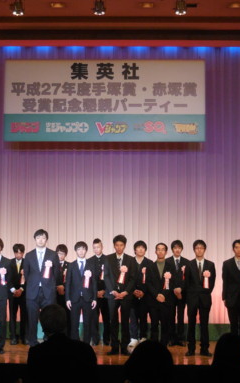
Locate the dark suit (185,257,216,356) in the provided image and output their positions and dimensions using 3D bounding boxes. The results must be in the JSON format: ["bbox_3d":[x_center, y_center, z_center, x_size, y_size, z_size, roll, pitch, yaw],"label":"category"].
[{"bbox_3d":[1.183,1.694,11.414,0.447,1.402,0.280,0,-5,0],"label":"dark suit"}]

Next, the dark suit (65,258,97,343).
[{"bbox_3d":[-0.568,1.701,11.612,0.478,1.412,0.280,0,-5,0],"label":"dark suit"}]

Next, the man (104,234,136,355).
[{"bbox_3d":[0.011,1.545,11.550,0.492,1.774,0.310,0,-5,0],"label":"man"}]

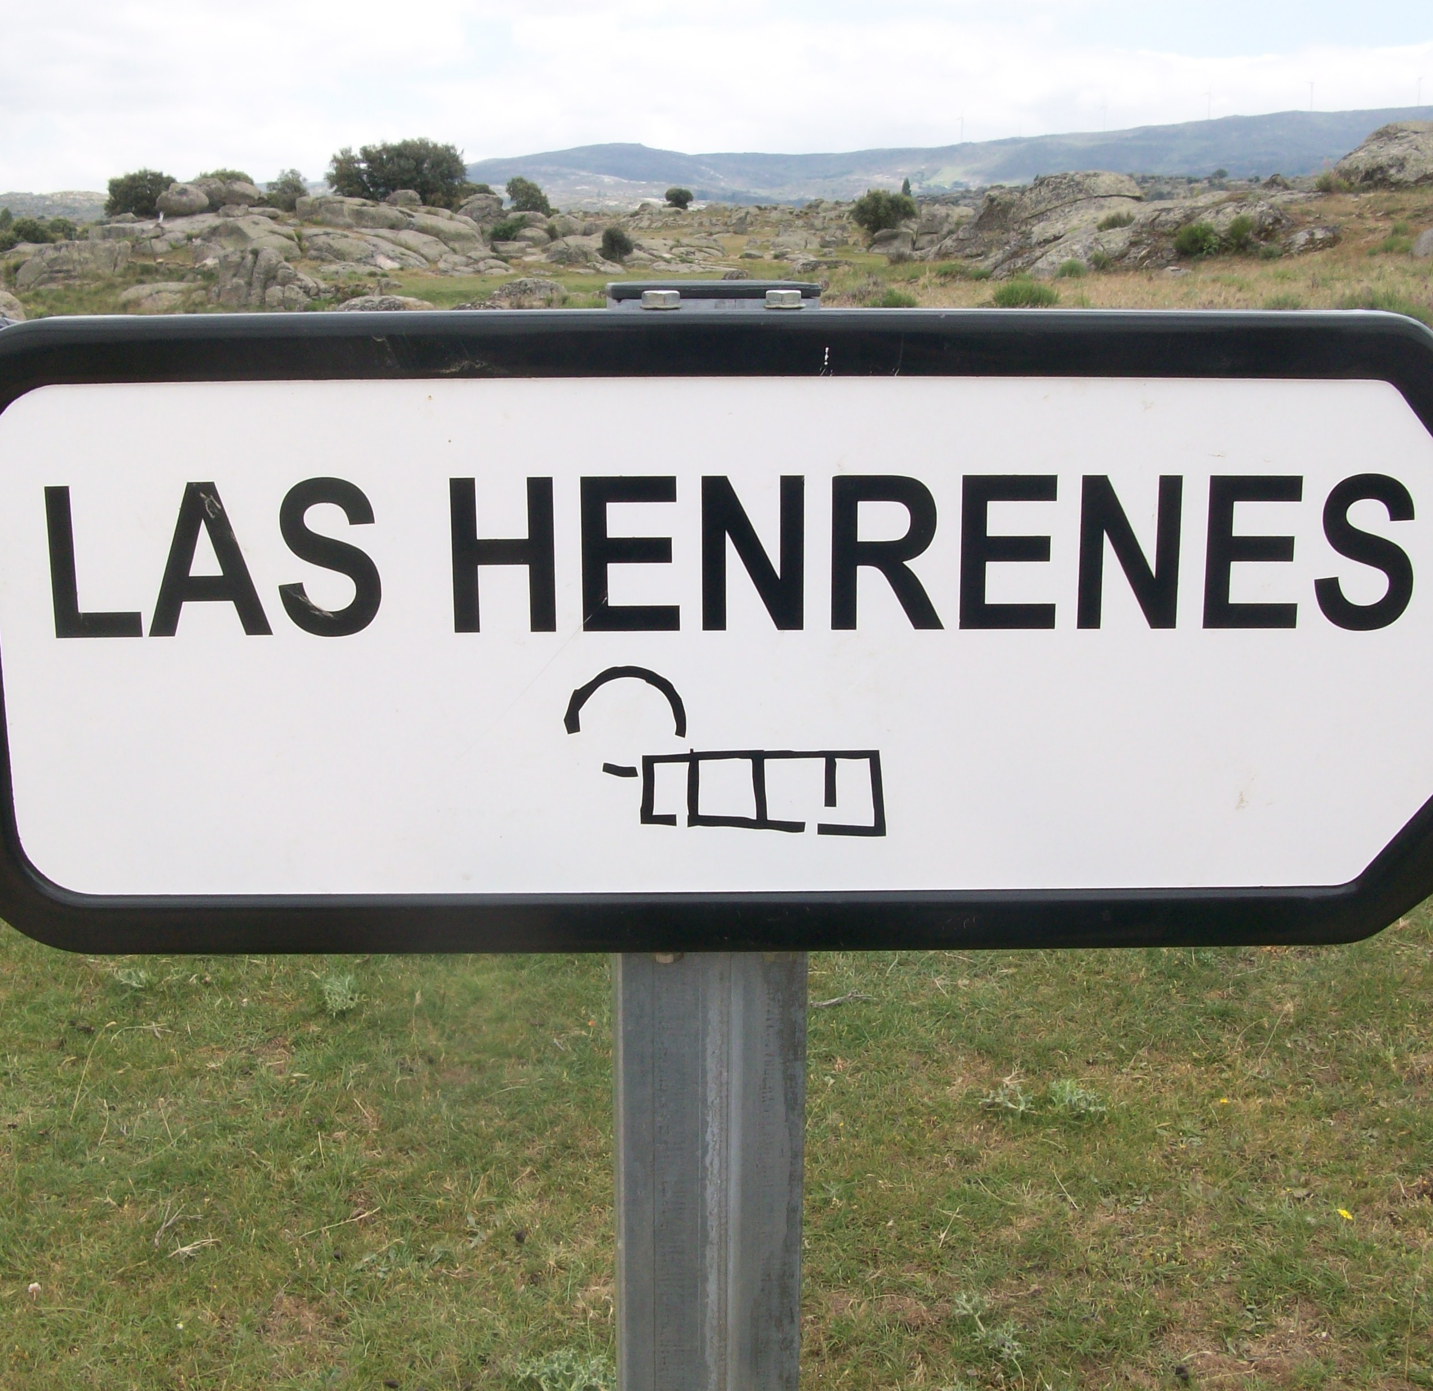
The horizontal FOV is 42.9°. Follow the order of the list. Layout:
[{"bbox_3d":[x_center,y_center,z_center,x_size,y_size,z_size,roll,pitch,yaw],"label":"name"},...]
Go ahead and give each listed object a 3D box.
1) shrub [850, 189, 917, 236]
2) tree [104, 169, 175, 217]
[{"bbox_3d":[5.662,-16.300,61.630,2.245,1.611,2.021,1,15,5],"label":"shrub"},{"bbox_3d":[-17.767,-15.485,56.263,2.097,1.597,1.888,-5,16,-16],"label":"tree"}]

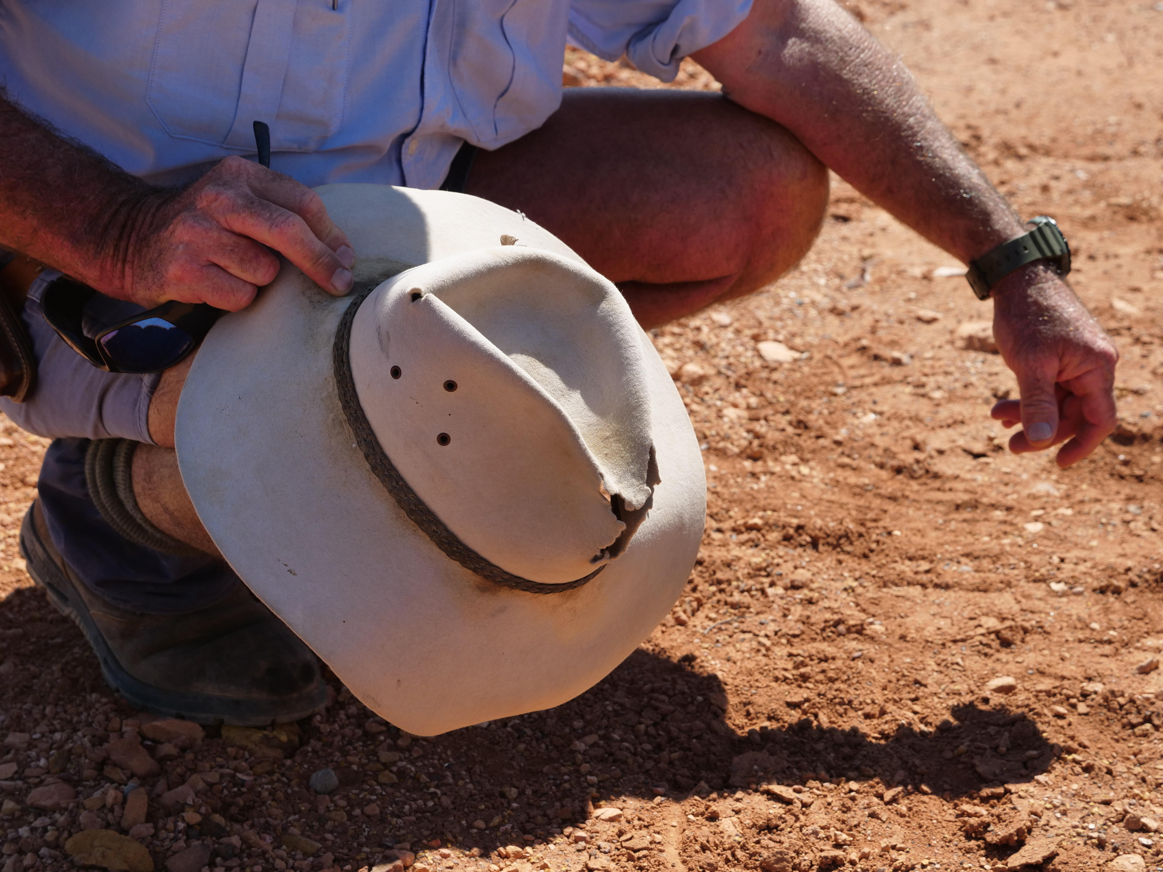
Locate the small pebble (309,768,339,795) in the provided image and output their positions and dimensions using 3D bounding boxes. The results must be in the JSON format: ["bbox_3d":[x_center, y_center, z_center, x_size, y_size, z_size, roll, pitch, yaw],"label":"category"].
[{"bbox_3d":[-0.184,0.247,1.680,0.019,0.016,0.021,0,27,0],"label":"small pebble"}]

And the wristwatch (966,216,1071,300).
[{"bbox_3d":[0.291,-0.119,1.570,0.065,0.038,0.060,-28,6,-3],"label":"wristwatch"}]

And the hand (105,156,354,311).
[{"bbox_3d":[-0.232,-0.132,1.540,0.155,0.075,0.090,9,48,20],"label":"hand"}]

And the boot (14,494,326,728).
[{"bbox_3d":[-0.314,0.115,1.770,0.285,0.125,0.115,31,39,31],"label":"boot"}]

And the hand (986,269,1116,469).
[{"bbox_3d":[0.318,-0.047,1.580,0.078,0.130,0.085,-11,9,9],"label":"hand"}]

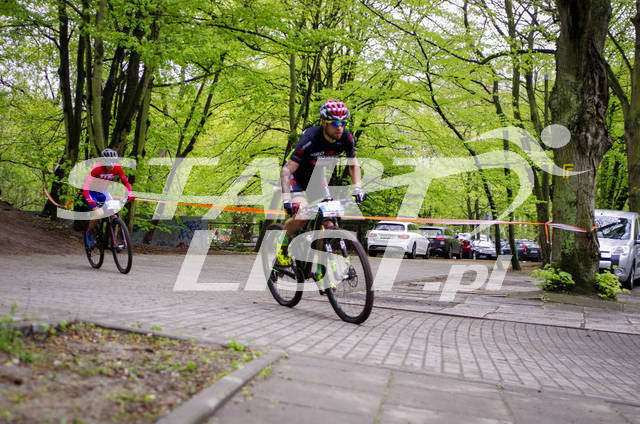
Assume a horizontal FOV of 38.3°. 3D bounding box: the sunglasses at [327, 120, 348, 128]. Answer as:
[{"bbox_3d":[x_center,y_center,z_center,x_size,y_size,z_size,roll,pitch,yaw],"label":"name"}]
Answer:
[{"bbox_3d":[0.132,-0.702,7.380,0.148,0.055,0.145,4,8,-26],"label":"sunglasses"}]

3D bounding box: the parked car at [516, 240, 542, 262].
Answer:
[{"bbox_3d":[14.720,2.720,66.100,1.780,1.520,4.350,3,-2,-6],"label":"parked car"}]

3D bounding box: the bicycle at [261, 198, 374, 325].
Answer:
[{"bbox_3d":[-0.075,0.360,7.540,0.700,1.000,1.840,-9,6,-28],"label":"bicycle"}]

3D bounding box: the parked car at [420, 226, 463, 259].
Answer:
[{"bbox_3d":[6.600,1.660,50.200,1.840,1.650,4.500,2,-1,19],"label":"parked car"}]

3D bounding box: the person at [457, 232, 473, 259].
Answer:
[{"bbox_3d":[8.301,1.925,53.000,0.620,1.550,0.450,2,-1,9],"label":"person"}]

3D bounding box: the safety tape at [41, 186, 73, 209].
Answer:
[{"bbox_3d":[-5.855,-0.322,20.500,0.720,0.480,0.200,3,-1,-14],"label":"safety tape"}]

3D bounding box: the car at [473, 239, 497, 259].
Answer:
[{"bbox_3d":[10.318,2.193,57.000,1.780,1.480,4.300,2,-1,-3],"label":"car"}]

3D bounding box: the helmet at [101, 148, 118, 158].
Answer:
[{"bbox_3d":[-2.825,-0.778,12.380,0.200,0.170,0.270,-4,12,-21],"label":"helmet"}]

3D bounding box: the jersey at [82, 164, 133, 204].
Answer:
[{"bbox_3d":[-2.879,-0.406,12.500,0.600,0.560,0.480,3,-1,-29],"label":"jersey"}]

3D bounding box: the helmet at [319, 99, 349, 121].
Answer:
[{"bbox_3d":[0.109,-0.822,7.420,0.210,0.170,0.285,4,10,-25],"label":"helmet"}]

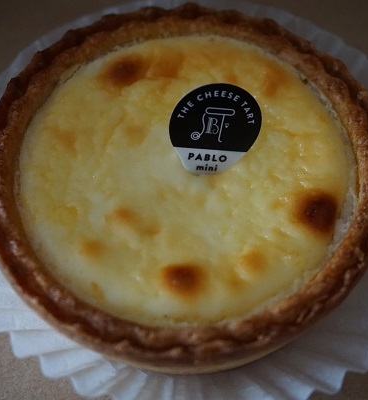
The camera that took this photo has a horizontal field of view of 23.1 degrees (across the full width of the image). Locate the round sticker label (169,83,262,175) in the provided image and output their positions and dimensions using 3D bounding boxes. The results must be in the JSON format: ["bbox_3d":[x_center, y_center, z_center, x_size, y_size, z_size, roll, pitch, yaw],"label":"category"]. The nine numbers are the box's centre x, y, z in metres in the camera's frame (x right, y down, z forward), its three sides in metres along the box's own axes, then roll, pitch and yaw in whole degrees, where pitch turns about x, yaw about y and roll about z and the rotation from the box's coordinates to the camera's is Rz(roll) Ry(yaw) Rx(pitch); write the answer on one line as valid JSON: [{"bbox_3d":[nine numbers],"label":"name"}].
[{"bbox_3d":[0.005,-0.012,0.161,0.017,0.020,0.001,4,35,-12],"label":"round sticker label"}]

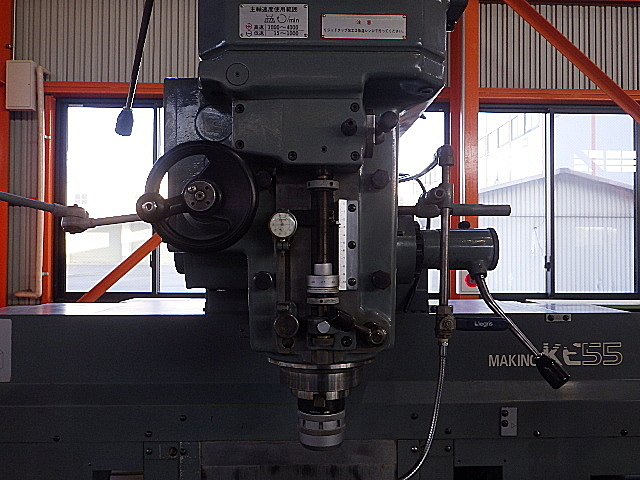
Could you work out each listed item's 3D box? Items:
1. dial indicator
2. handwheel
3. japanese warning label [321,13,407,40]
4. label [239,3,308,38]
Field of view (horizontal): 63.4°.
[{"bbox_3d":[-0.045,-0.019,0.635,0.036,0.036,0.021,0,-1,-1],"label":"dial indicator"},{"bbox_3d":[-0.133,-0.049,0.566,0.129,0.128,0.085,0,-1,-1],"label":"handwheel"},{"bbox_3d":[0.051,-0.248,0.601,0.100,0.030,0.002,0,-1,-1],"label":"japanese warning label"},{"bbox_3d":[-0.053,-0.253,0.597,0.080,0.040,0.002,0,-1,-1],"label":"label"}]

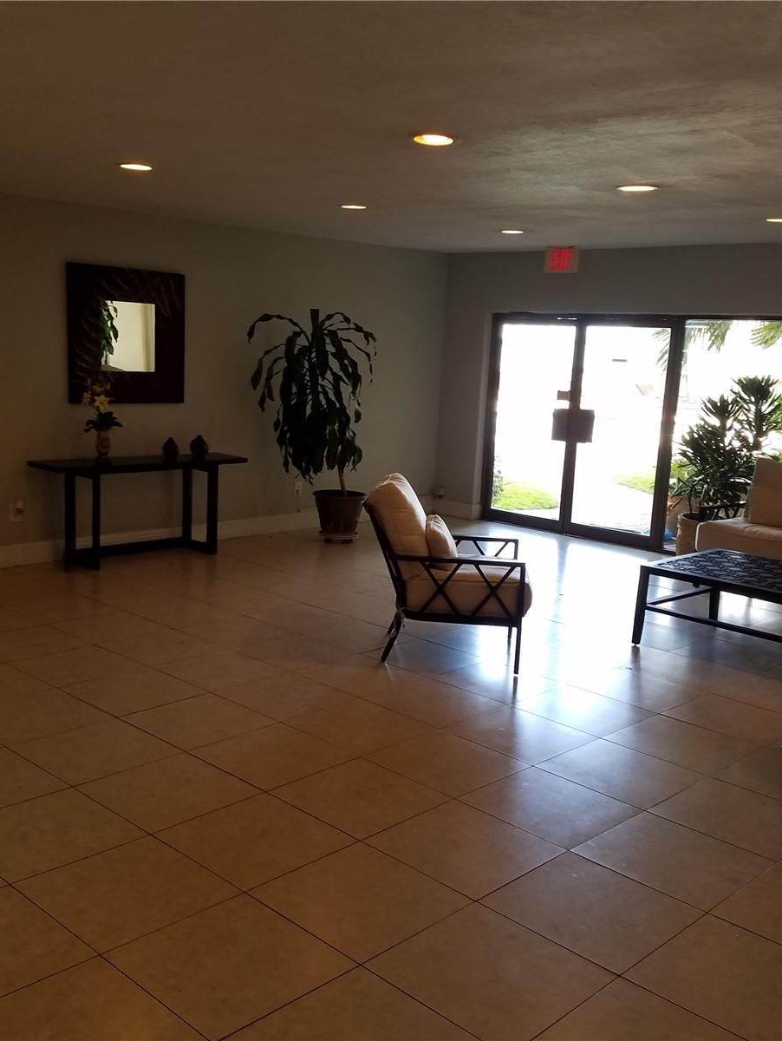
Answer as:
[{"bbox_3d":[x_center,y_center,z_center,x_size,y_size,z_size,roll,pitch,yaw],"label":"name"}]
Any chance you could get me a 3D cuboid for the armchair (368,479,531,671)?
[{"bbox_3d":[0.315,0.251,5.752,0.930,0.966,0.750,3,10,3],"label":"armchair"}]

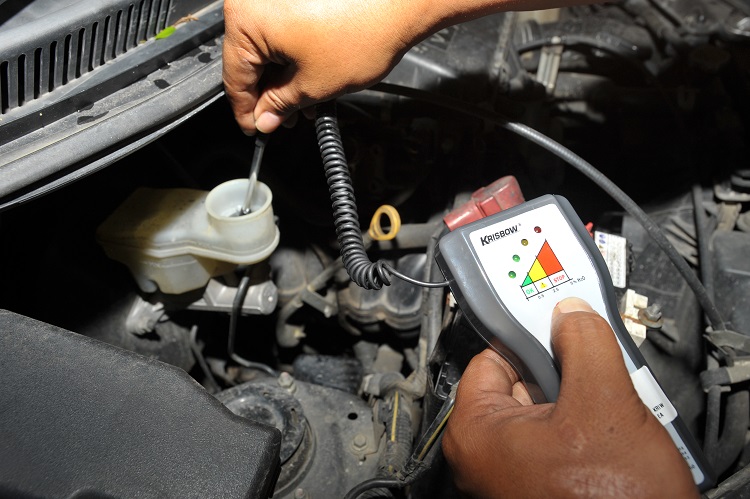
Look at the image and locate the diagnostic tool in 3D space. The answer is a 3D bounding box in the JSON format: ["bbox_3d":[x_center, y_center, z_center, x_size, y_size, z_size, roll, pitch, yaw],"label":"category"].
[{"bbox_3d":[0.090,0.049,0.248,0.078,0.030,0.146,-20,72,-18],"label":"diagnostic tool"}]

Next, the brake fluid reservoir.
[{"bbox_3d":[-0.146,-0.014,0.445,0.141,0.080,0.073,9,45,8],"label":"brake fluid reservoir"}]

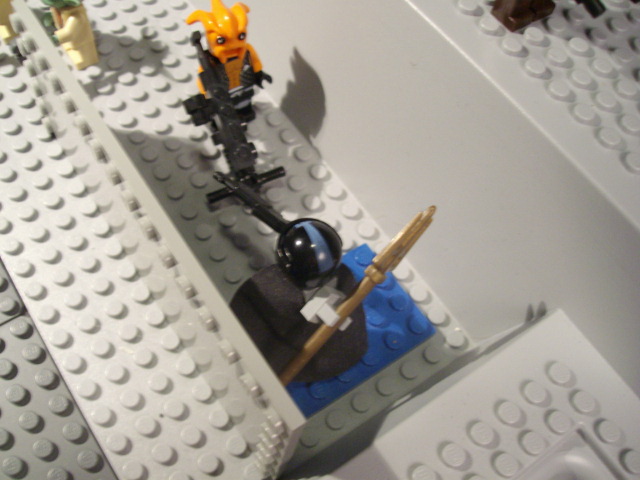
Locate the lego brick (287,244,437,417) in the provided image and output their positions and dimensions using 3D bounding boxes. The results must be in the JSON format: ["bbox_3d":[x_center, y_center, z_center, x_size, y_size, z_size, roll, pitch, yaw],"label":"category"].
[{"bbox_3d":[0.002,0.024,0.174,0.048,0.005,0.032,-29,66,-20],"label":"lego brick"}]

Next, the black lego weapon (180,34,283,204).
[{"bbox_3d":[-0.028,-0.035,0.189,0.024,0.011,0.046,-24,100,-18],"label":"black lego weapon"}]

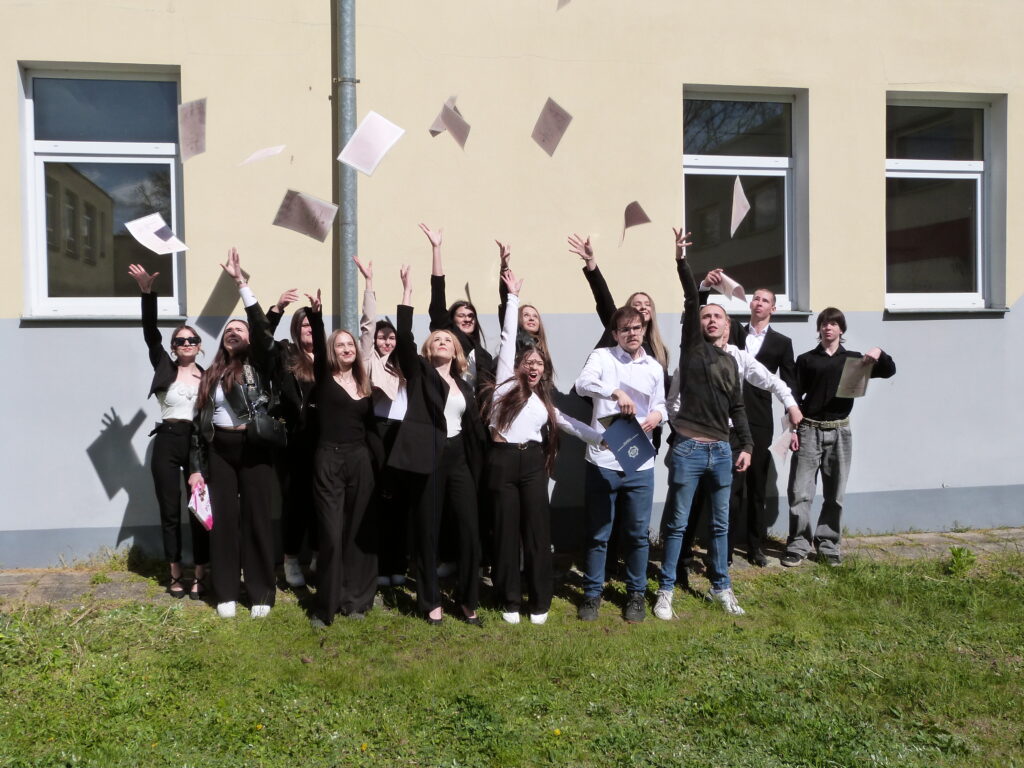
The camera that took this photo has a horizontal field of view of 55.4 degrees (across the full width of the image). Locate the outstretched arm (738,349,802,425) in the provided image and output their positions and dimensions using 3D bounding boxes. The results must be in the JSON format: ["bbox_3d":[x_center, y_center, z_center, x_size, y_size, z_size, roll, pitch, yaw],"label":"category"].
[{"bbox_3d":[1.602,0.015,6.050,0.150,0.570,0.140,-48,-17,20],"label":"outstretched arm"}]

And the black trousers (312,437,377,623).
[{"bbox_3d":[-0.944,0.825,5.500,0.370,1.010,0.300,-1,3,0],"label":"black trousers"}]

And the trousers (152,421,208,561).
[{"bbox_3d":[-2.078,0.684,6.100,0.360,0.900,0.260,-1,3,-6],"label":"trousers"}]

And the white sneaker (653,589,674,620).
[{"bbox_3d":[0.897,1.298,5.760,0.110,0.120,0.290,-1,2,14],"label":"white sneaker"}]

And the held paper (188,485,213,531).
[{"bbox_3d":[-1.851,0.716,5.800,0.170,0.250,0.030,21,-41,-41],"label":"held paper"}]

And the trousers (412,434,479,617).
[{"bbox_3d":[-0.377,0.809,5.620,0.380,1.020,0.300,-1,2,-5],"label":"trousers"}]

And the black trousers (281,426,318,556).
[{"bbox_3d":[-1.354,0.692,6.280,0.340,0.880,0.280,-1,2,-14],"label":"black trousers"}]

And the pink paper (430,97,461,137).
[{"bbox_3d":[-0.416,-1.693,6.200,0.200,0.260,0.150,-1,3,0],"label":"pink paper"}]

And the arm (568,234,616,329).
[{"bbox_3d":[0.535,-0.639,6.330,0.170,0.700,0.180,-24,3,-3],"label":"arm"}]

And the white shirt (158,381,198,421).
[{"bbox_3d":[-2.125,0.108,6.220,0.260,0.250,0.220,-1,3,-11],"label":"white shirt"}]

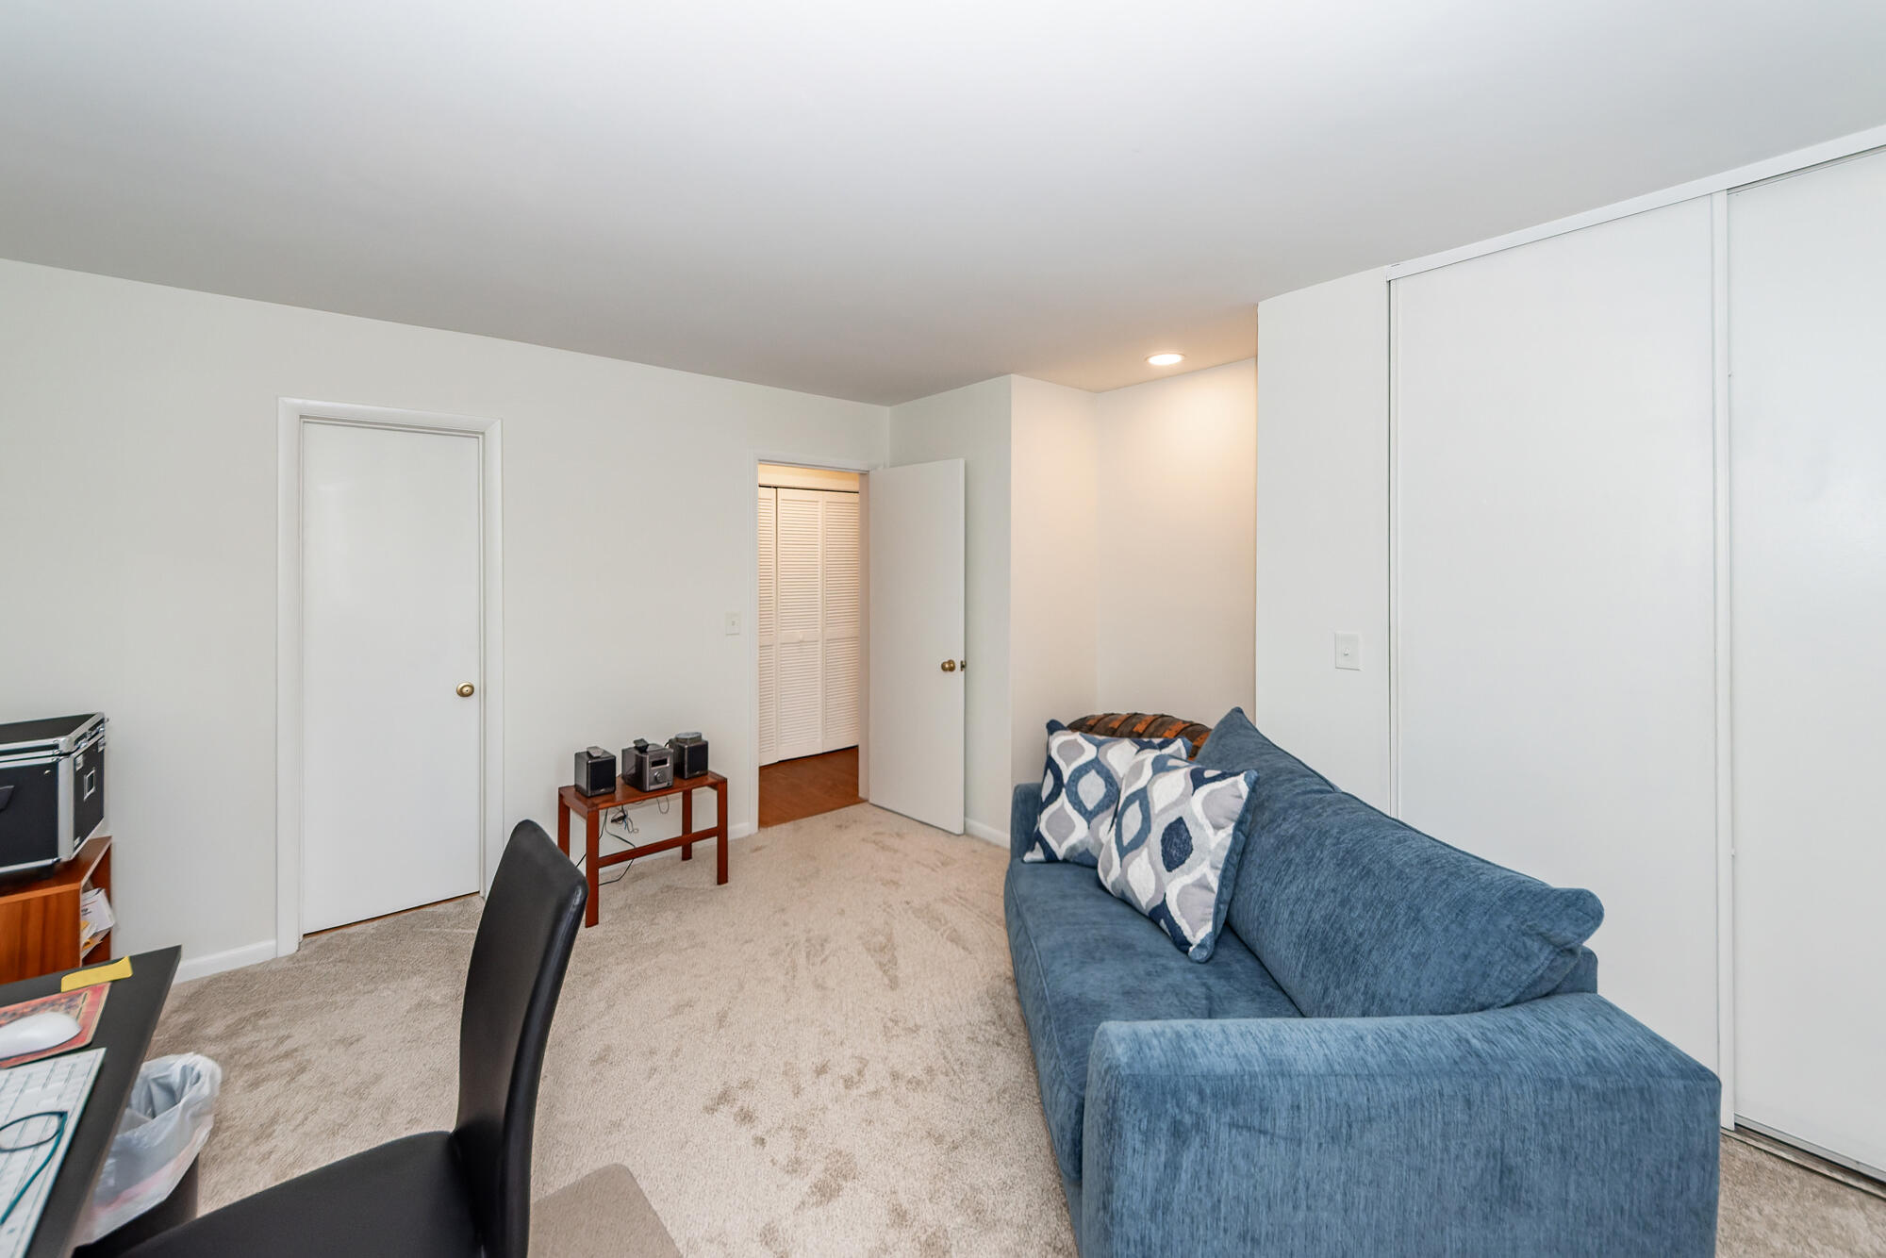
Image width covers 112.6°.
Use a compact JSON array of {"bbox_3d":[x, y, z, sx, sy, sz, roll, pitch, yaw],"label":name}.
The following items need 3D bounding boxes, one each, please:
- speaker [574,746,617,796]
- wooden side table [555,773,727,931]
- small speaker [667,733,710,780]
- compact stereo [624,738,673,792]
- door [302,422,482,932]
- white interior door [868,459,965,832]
[{"bbox_3d":[-1.526,0.631,2.767,0.111,0.157,0.182,-3,5,-45],"label":"speaker"},{"bbox_3d":[-1.340,0.937,2.835,0.581,0.490,0.394,-3,5,-44],"label":"wooden side table"},{"bbox_3d":[-1.187,0.601,2.949,0.111,0.157,0.176,-3,5,-44],"label":"small speaker"},{"bbox_3d":[-1.343,0.626,2.868,0.232,0.159,0.133,3,5,43],"label":"compact stereo"},{"bbox_3d":[-2.291,0.203,2.645,0.556,2.020,0.040,-3,4,-37],"label":"door"},{"bbox_3d":[-0.161,0.094,3.613,0.725,2.020,0.040,3,5,41],"label":"white interior door"}]

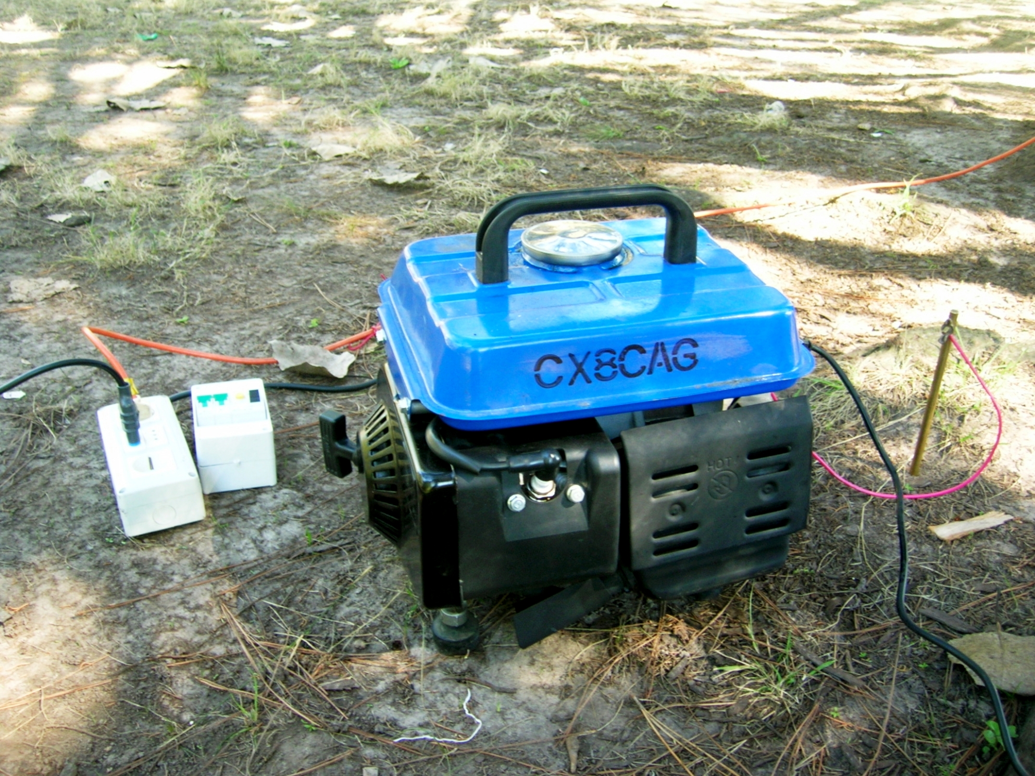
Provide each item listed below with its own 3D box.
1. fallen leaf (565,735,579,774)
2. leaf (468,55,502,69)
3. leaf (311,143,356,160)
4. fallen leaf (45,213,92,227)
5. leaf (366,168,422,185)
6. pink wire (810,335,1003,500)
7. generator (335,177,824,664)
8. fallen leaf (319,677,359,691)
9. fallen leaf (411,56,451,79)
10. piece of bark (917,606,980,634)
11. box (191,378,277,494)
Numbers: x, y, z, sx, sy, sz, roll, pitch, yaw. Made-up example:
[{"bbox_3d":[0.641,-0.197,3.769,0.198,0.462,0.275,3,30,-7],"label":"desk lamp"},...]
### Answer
[{"bbox_3d":[0.043,0.285,0.862,0.011,0.006,0.035,1,29,1],"label":"fallen leaf"},{"bbox_3d":[-0.085,-0.843,2.862,0.085,0.020,0.070,-1,29,-1],"label":"leaf"},{"bbox_3d":[-0.371,-0.477,2.217,0.088,0.018,0.058,-4,29,-8],"label":"leaf"},{"bbox_3d":[-0.753,-0.282,1.857,0.075,0.013,0.042,-12,31,-20],"label":"fallen leaf"},{"bbox_3d":[-0.230,-0.391,2.048,0.102,0.018,0.055,-3,29,-6],"label":"leaf"},{"bbox_3d":[0.403,0.031,1.158,0.205,0.175,0.060,-4,29,-8],"label":"pink wire"},{"bbox_3d":[0.028,-0.011,0.987,0.404,0.332,0.327,-7,30,-13],"label":"generator"},{"bbox_3d":[-0.149,0.248,0.925,0.033,0.006,0.013,-2,29,-4],"label":"fallen leaf"},{"bbox_3d":[-0.222,-0.820,2.815,0.098,0.040,0.080,-1,29,-3],"label":"fallen leaf"},{"bbox_3d":[0.390,0.210,1.002,0.050,0.007,0.015,15,32,24],"label":"piece of bark"},{"bbox_3d":[-0.309,0.051,1.210,0.077,0.067,0.118,-8,30,-14],"label":"box"}]

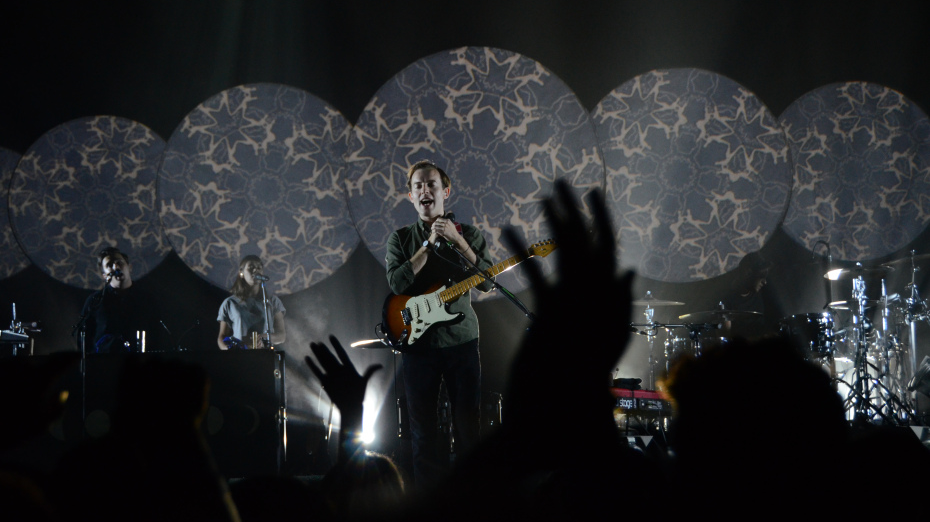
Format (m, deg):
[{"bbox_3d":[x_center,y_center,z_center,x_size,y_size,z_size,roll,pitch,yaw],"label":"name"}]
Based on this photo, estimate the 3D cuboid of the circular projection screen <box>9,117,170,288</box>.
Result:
[{"bbox_3d":[-3.162,-0.498,15.800,1.450,1.450,0.070,-2,-4,0],"label":"circular projection screen"}]

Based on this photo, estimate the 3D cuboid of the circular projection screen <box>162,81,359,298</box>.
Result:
[{"bbox_3d":[-1.715,-0.617,15.800,1.790,1.790,0.070,-2,-4,0],"label":"circular projection screen"}]

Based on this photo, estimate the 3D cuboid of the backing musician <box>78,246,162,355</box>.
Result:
[{"bbox_3d":[-2.413,0.736,12.944,0.550,1.680,0.400,-2,-4,-3],"label":"backing musician"}]

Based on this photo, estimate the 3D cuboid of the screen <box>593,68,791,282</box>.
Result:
[{"bbox_3d":[1.868,-0.736,15.800,1.820,1.820,0.070,-2,-4,0],"label":"screen"}]

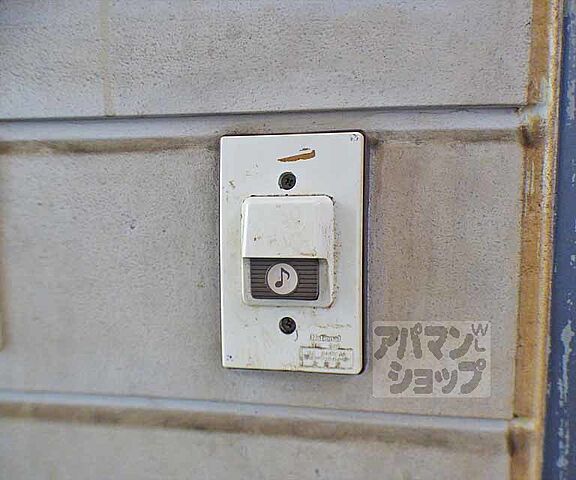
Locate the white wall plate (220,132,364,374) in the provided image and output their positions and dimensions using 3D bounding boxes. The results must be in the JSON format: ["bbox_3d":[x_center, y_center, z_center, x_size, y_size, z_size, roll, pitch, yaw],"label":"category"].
[{"bbox_3d":[0.001,0.007,0.171,0.070,0.118,0.017,0,3,6],"label":"white wall plate"}]

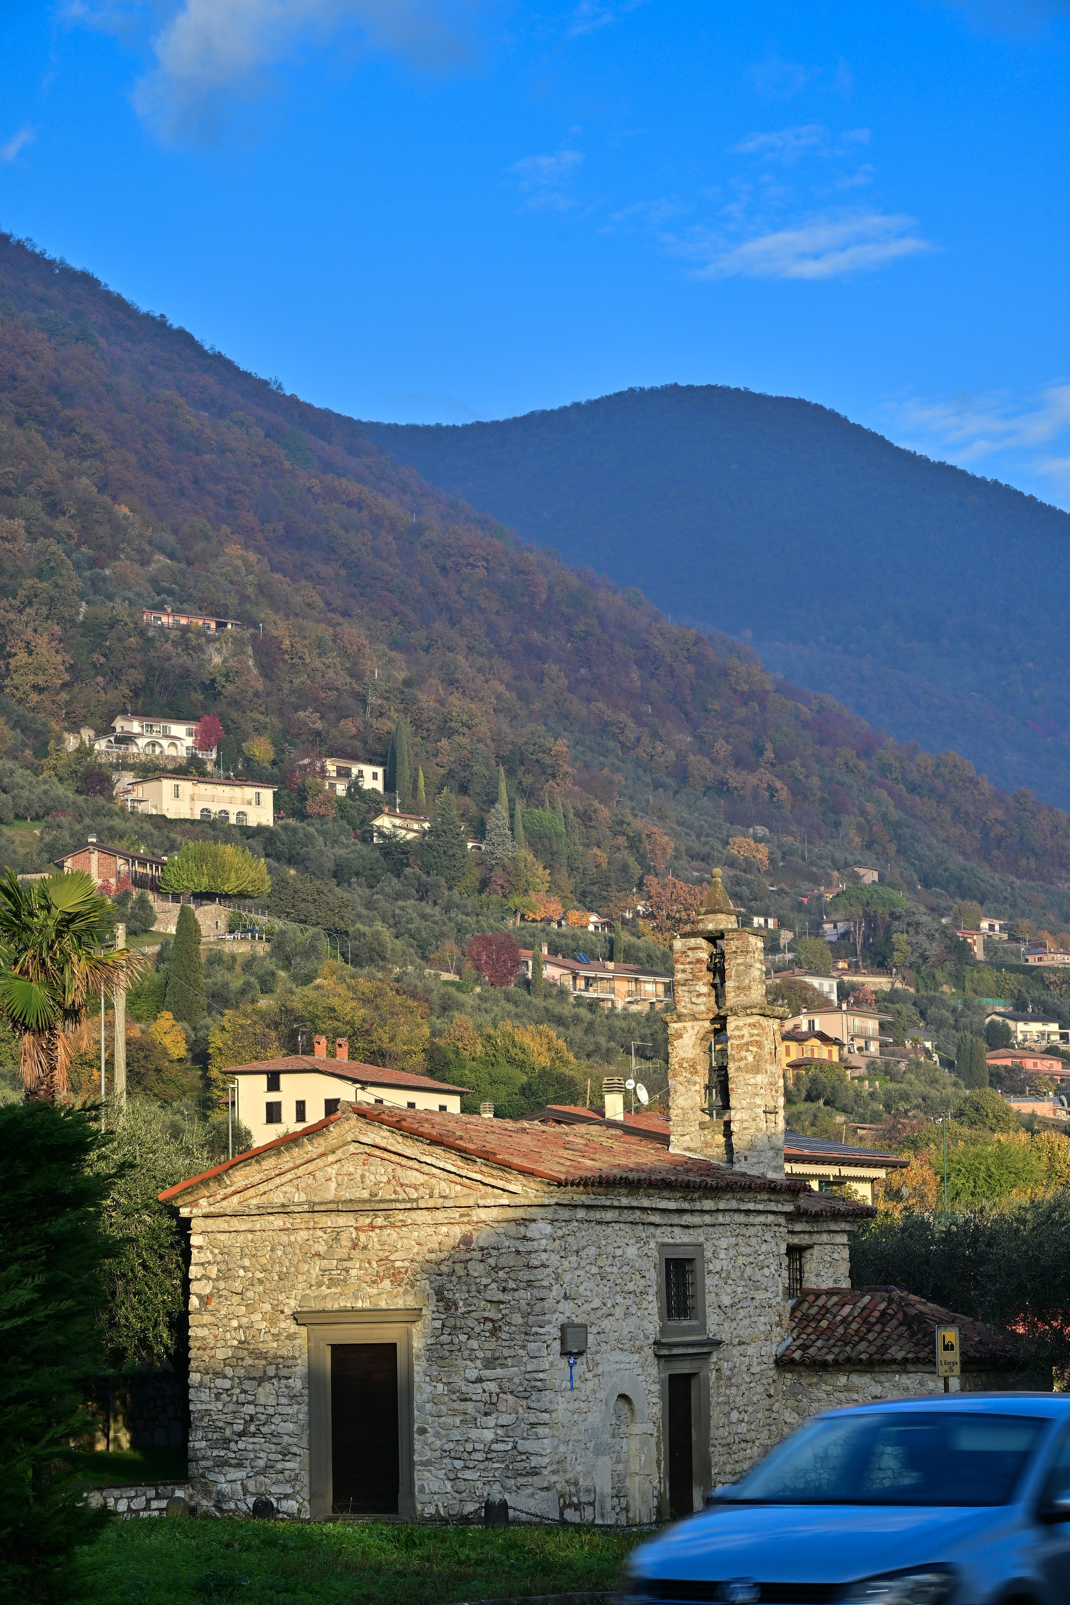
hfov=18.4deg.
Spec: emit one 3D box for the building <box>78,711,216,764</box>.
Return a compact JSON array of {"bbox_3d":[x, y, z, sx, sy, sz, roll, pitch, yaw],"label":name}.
[{"bbox_3d":[-63.040,-10.470,540.000,17.500,8.200,10.500,5,-10,-33],"label":"building"}]

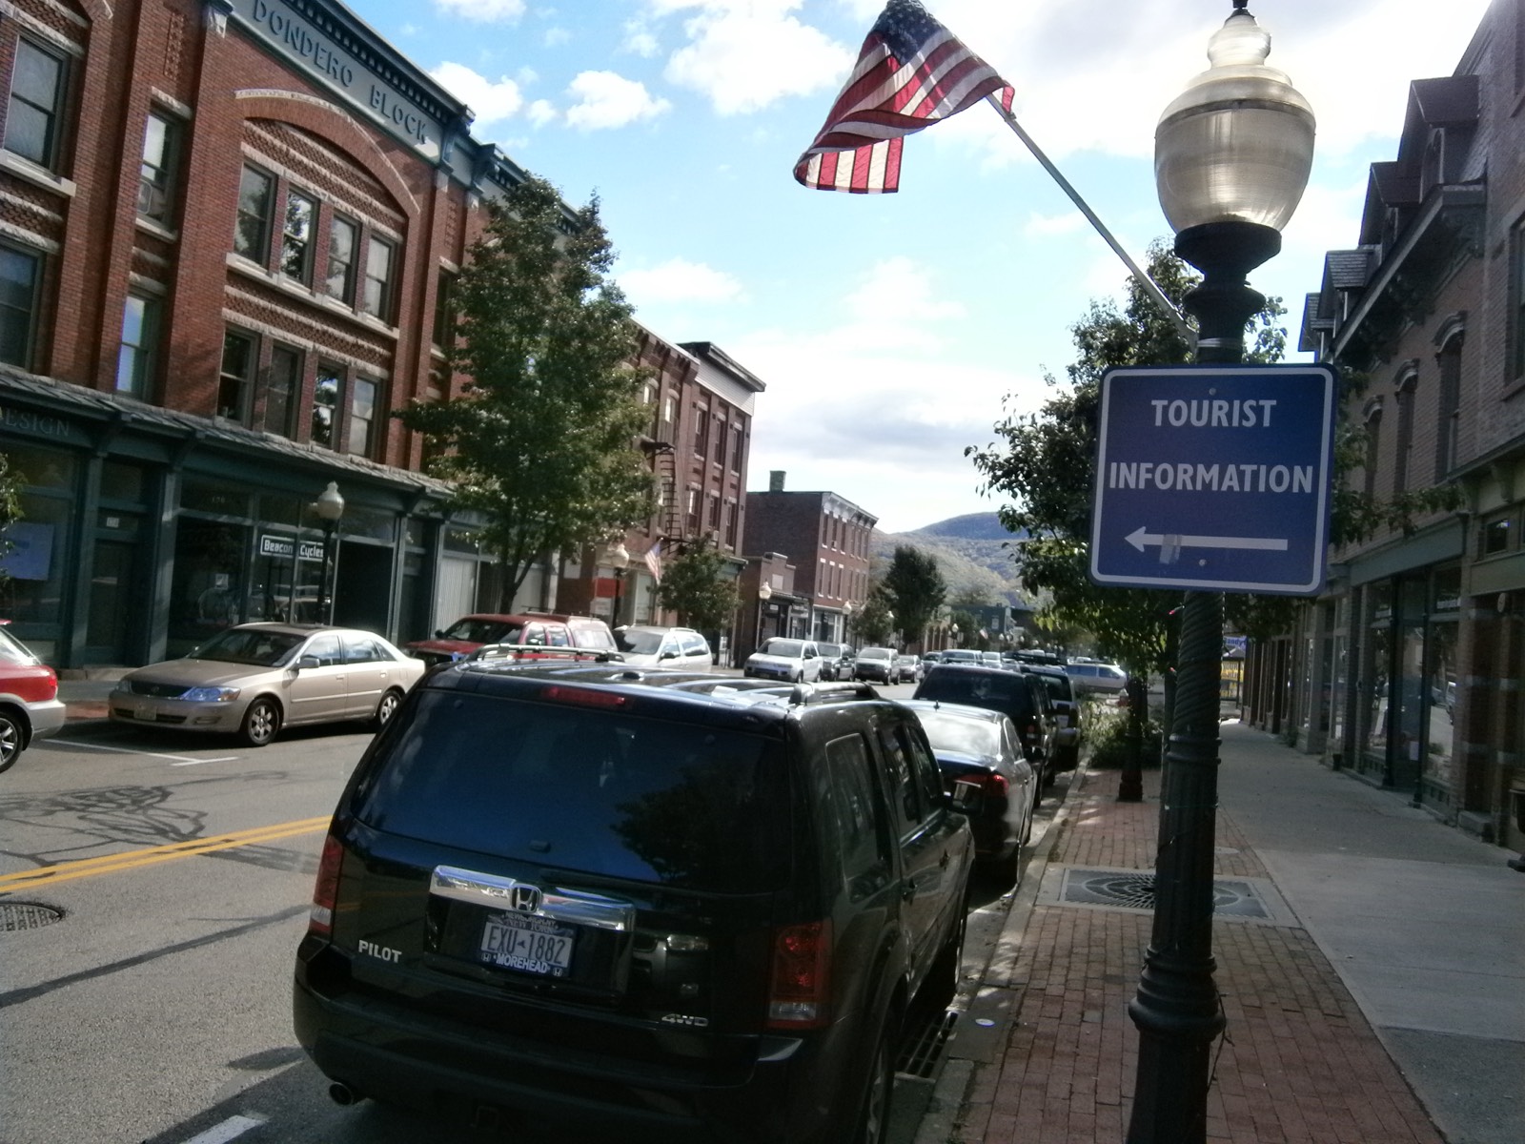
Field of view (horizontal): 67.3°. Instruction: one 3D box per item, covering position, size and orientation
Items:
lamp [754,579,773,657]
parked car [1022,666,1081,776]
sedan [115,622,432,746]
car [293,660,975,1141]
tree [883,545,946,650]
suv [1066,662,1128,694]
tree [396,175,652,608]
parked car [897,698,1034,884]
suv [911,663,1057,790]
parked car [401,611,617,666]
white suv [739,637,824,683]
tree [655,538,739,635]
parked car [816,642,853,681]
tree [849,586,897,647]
[{"bbox_3d":[-0.015,2.174,42.640,0.480,3.790,0.480,4,-3,18],"label":"lamp"},{"bbox_3d":[5.245,2.719,22.064,1.820,1.800,4.450,4,-3,18],"label":"parked car"},{"bbox_3d":[-6.636,1.523,16.017,1.830,1.460,4.870,4,-3,18],"label":"sedan"},{"bbox_3d":[-0.085,1.359,5.650,1.990,1.830,4.850,4,-3,16],"label":"car"},{"bbox_3d":[9.361,2.362,71.604,4.000,8.000,4.000,4,-3,18],"label":"tree"},{"bbox_3d":[17.701,5.780,60.215,4.750,1.800,1.870,4,-3,18],"label":"suv"},{"bbox_3d":[-5.376,-3.122,25.514,5.600,11.600,5.400,4,-3,18],"label":"tree"},{"bbox_3d":[1.804,2.015,11.468,1.840,1.450,4.780,4,-3,18],"label":"parked car"},{"bbox_3d":[3.261,2.279,16.785,1.870,1.790,4.650,4,-3,18],"label":"suv"},{"bbox_3d":[-4.757,1.743,22.202,1.820,1.900,5.250,4,-3,18],"label":"parked car"},{"bbox_3d":[0.914,3.262,40.958,1.830,1.740,4.600,4,-3,18],"label":"white suv"},{"bbox_3d":[-2.082,1.198,36.398,2.900,4.700,2.900,4,-3,18],"label":"tree"},{"bbox_3d":[2.420,3.635,45.118,1.870,1.800,4.650,4,-3,18],"label":"parked car"},{"bbox_3d":[5.991,3.301,62.214,2.700,4.650,2.700,4,-3,18],"label":"tree"}]

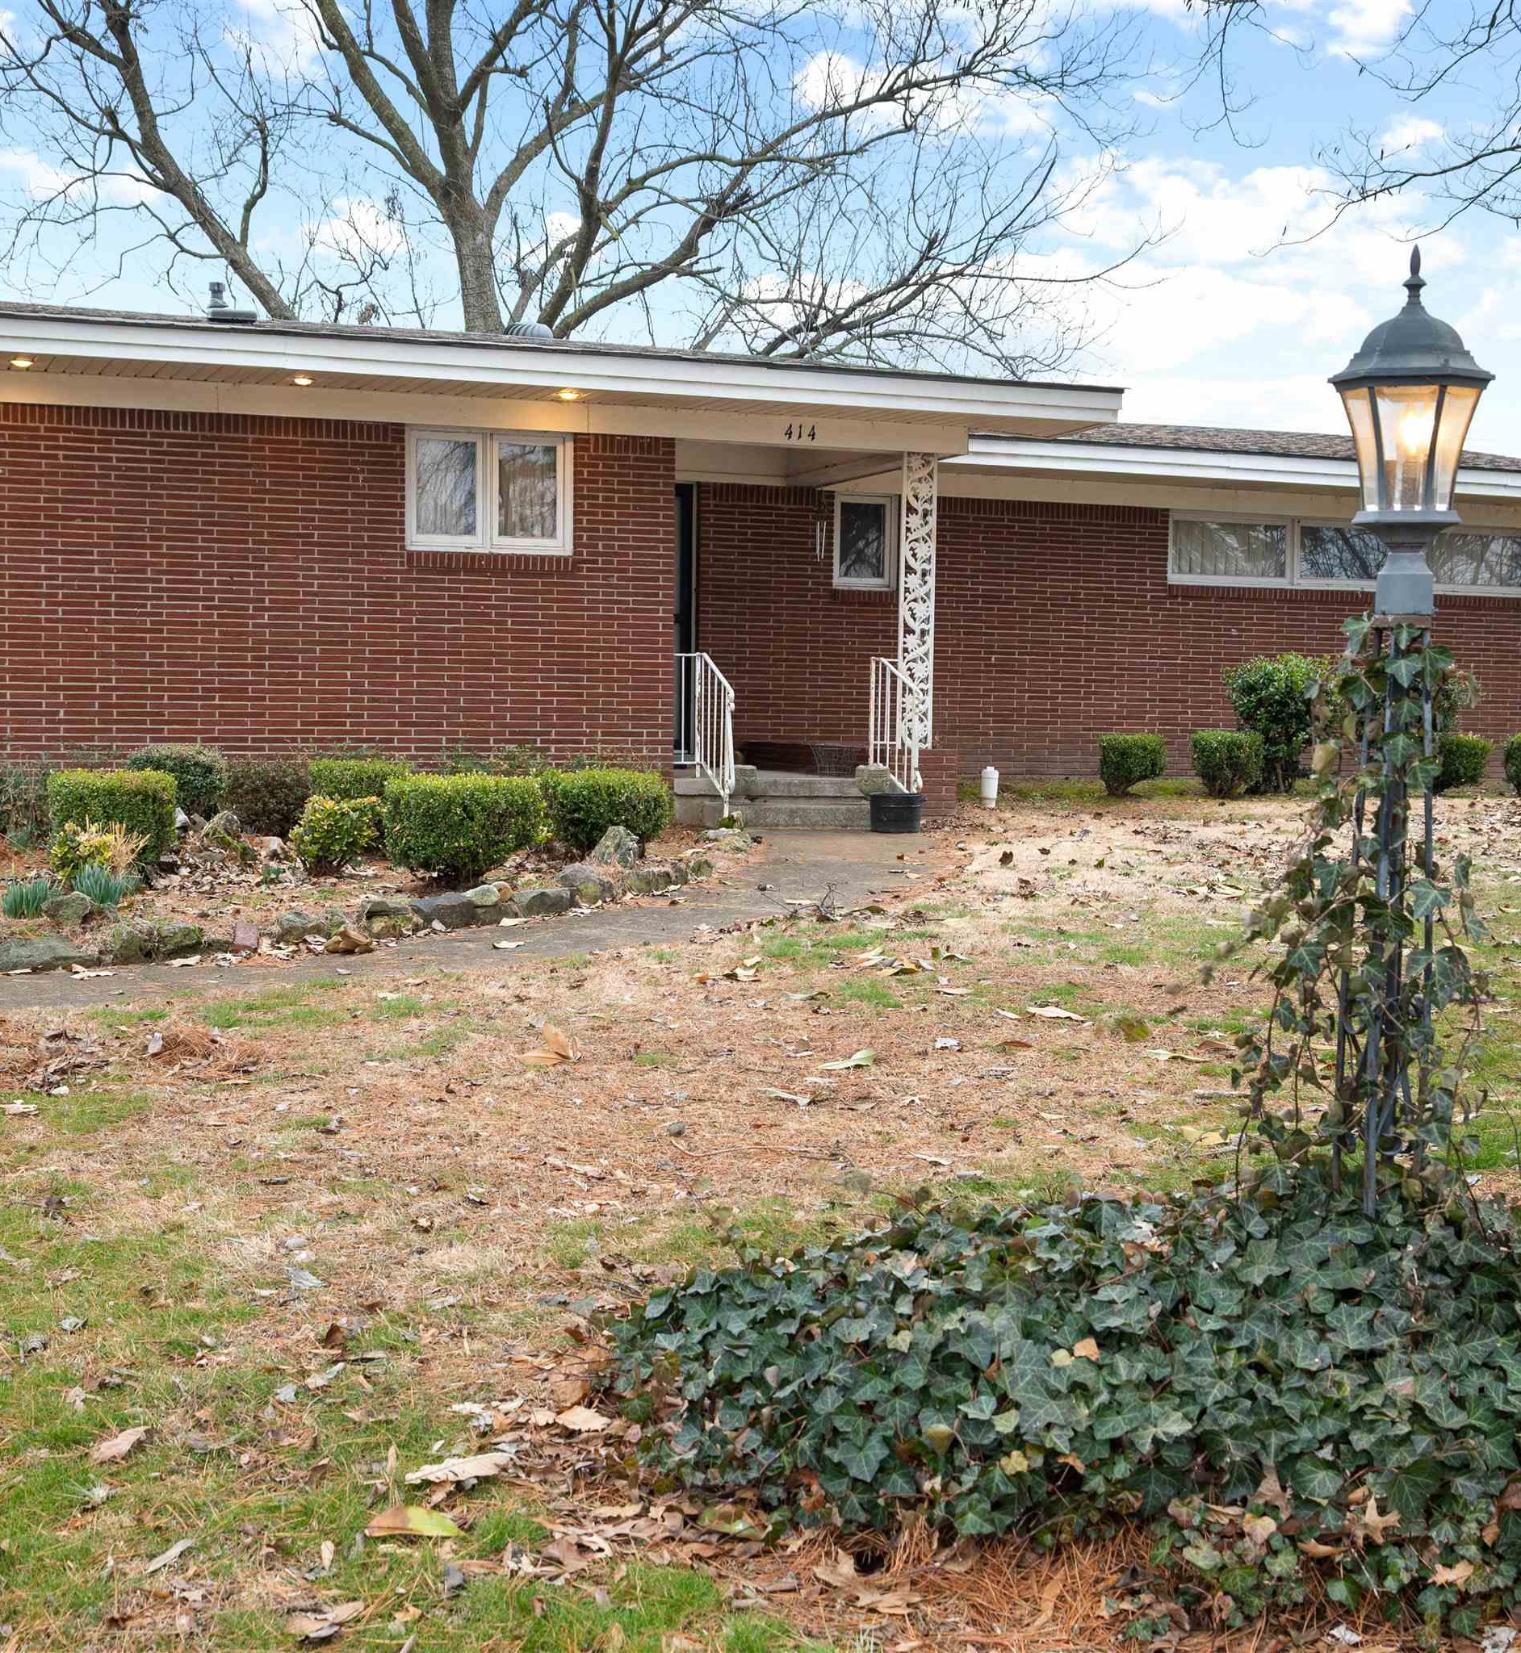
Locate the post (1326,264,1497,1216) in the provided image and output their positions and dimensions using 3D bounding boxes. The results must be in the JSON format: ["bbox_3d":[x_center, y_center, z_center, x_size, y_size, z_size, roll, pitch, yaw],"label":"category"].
[{"bbox_3d":[1.018,-0.018,3.842,0.268,1.789,0.250,2,3,15],"label":"post"}]

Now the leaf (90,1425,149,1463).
[{"bbox_3d":[-0.995,0.962,3.750,0.115,0.030,0.055,-2,4,-41],"label":"leaf"}]

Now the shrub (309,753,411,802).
[{"bbox_3d":[-2.103,-0.169,12.700,0.580,0.460,0.560,0,4,-21],"label":"shrub"}]

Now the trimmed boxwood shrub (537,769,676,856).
[{"bbox_3d":[-0.872,-0.085,13.150,0.740,0.480,0.680,0,4,-21],"label":"trimmed boxwood shrub"}]

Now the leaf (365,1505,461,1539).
[{"bbox_3d":[-0.488,0.977,3.380,0.137,0.030,0.065,1,3,0],"label":"leaf"}]

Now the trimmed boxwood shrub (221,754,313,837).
[{"bbox_3d":[-2.771,-0.170,13.600,0.520,0.460,0.500,0,4,-21],"label":"trimmed boxwood shrub"}]

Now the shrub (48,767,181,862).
[{"bbox_3d":[-3.258,-0.058,12.100,0.620,0.480,0.580,0,4,-21],"label":"shrub"}]

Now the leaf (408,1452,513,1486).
[{"bbox_3d":[-0.415,0.879,3.328,0.160,0.025,0.058,-2,4,-37],"label":"leaf"}]

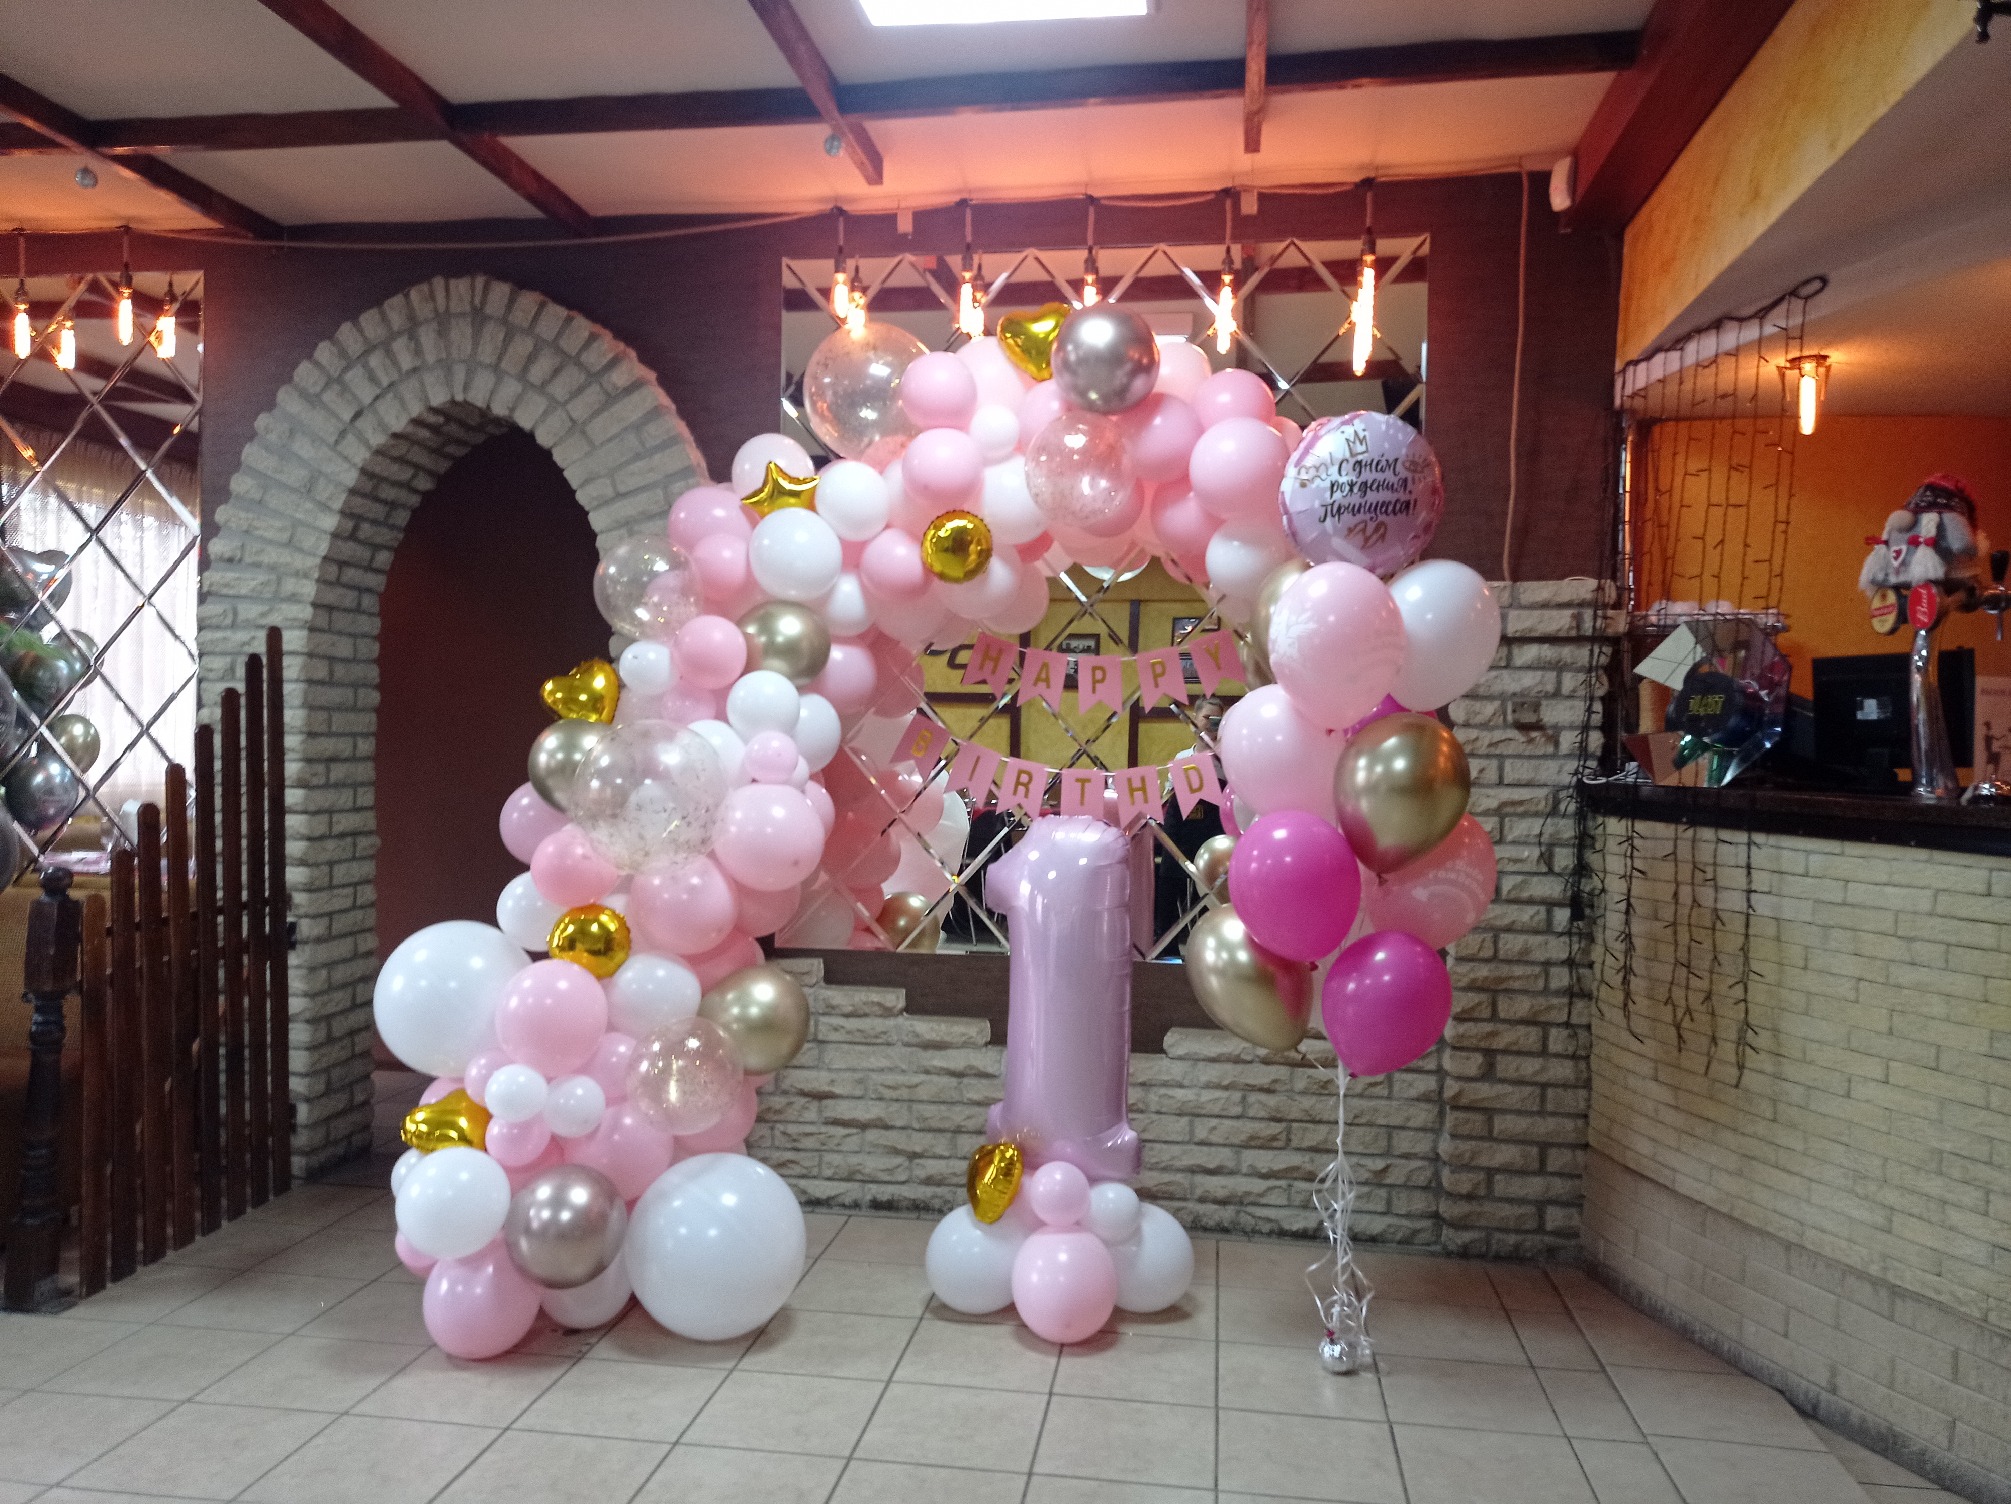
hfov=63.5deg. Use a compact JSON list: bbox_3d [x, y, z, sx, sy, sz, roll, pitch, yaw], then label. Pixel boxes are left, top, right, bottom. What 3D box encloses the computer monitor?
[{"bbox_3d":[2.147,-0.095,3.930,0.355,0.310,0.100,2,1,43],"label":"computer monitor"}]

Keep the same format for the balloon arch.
[{"bbox_3d":[-0.166,0.099,3.659,2.416,2.336,0.958,2,1,8],"label":"balloon arch"}]

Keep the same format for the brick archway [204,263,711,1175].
[{"bbox_3d":[-1.507,-0.050,4.687,1.536,2.535,0.386,2,1,8],"label":"brick archway"}]

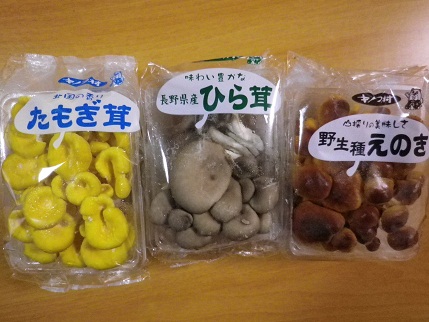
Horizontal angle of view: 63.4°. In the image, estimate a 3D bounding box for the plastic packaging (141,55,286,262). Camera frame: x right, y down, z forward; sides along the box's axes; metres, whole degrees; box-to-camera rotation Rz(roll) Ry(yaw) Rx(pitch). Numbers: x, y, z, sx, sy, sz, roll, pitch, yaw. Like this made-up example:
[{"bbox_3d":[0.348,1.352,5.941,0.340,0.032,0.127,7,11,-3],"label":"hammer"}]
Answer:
[{"bbox_3d":[0.000,-0.003,0.302,0.118,0.040,0.168,-2,83,0],"label":"plastic packaging"}]

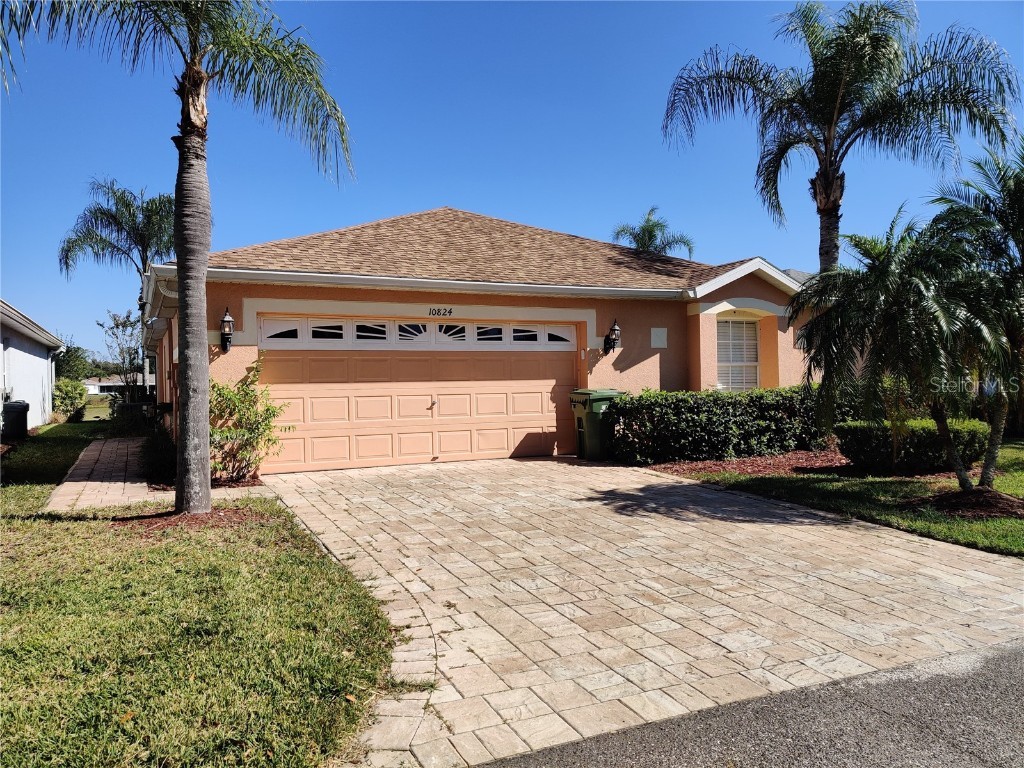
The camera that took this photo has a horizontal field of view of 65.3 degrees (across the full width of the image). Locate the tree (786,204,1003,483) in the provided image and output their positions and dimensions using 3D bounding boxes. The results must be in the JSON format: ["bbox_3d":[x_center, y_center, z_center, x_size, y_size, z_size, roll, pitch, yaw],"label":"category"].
[{"bbox_3d":[4.634,-0.403,9.600,2.600,3.350,2.600,-1,0,0],"label":"tree"}]

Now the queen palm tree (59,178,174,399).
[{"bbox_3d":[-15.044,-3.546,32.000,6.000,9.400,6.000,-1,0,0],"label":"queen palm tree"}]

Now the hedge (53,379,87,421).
[{"bbox_3d":[-16.103,0.599,29.000,1.400,1.600,1.400,-1,1,-25],"label":"hedge"}]

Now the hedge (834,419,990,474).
[{"bbox_3d":[6.055,0.889,12.164,2.009,0.647,1.372,-1,1,-25],"label":"hedge"}]

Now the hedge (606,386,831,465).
[{"bbox_3d":[3.608,0.627,13.189,4.350,1.120,0.930,-1,1,-25],"label":"hedge"}]

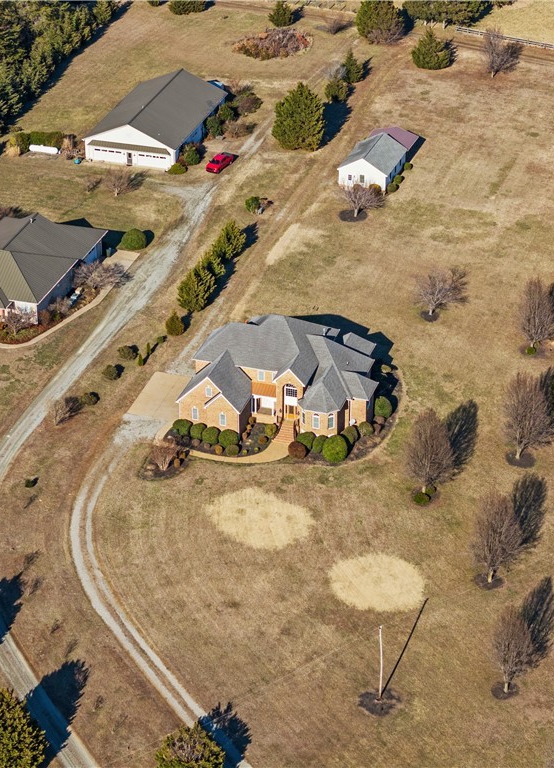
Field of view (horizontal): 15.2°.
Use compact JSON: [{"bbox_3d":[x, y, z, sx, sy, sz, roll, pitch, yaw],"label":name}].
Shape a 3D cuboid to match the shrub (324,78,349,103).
[{"bbox_3d":[10.060,-49.220,345.600,3.800,3.200,3.800,-1,30,0],"label":"shrub"}]

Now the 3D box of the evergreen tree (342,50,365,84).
[{"bbox_3d":[13.150,-54.960,356.720,4.170,6.050,4.170,0,30,0],"label":"evergreen tree"}]

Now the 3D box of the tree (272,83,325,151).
[{"bbox_3d":[3.510,-42.840,327.440,8.300,10.300,8.300,-1,30,0],"label":"tree"}]

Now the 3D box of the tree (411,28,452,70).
[{"bbox_3d":[26.770,-58.390,357.800,6.800,6.700,6.800,-1,30,0],"label":"tree"}]

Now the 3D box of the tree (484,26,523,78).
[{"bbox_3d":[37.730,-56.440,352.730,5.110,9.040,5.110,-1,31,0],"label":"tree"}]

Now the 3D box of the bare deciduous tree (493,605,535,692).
[{"bbox_3d":[24.000,26.930,210.170,4.260,11.040,4.260,-1,31,0],"label":"bare deciduous tree"}]

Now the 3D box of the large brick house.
[{"bbox_3d":[1.580,-2.300,256.220,22.800,10.900,20.000,10,31,17],"label":"large brick house"}]

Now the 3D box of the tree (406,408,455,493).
[{"bbox_3d":[18.000,7.830,242.040,5.730,11.630,5.730,-1,31,0],"label":"tree"}]

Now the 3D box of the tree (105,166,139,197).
[{"bbox_3d":[-24.470,-30.780,315.570,4.570,4.660,4.570,0,30,0],"label":"tree"}]

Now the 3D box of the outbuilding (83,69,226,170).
[{"bbox_3d":[-19.310,-43.130,333.680,15.550,7.040,23.850,9,32,16],"label":"outbuilding"}]

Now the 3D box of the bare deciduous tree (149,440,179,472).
[{"bbox_3d":[-13.350,8.870,244.730,3.200,3.200,3.200,-1,30,0],"label":"bare deciduous tree"}]

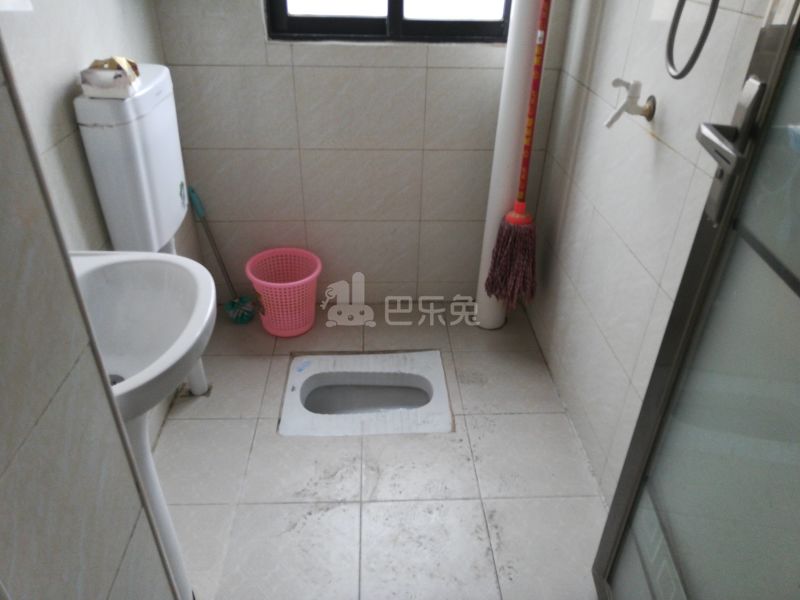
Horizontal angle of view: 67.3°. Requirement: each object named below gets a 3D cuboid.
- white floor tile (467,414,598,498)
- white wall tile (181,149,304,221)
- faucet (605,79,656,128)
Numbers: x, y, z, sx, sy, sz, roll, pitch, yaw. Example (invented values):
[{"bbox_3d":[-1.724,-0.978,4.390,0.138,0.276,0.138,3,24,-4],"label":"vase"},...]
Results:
[{"bbox_3d":[0.348,0.418,1.630,0.300,0.010,0.300,0,32,-3],"label":"white floor tile"},{"bbox_3d":[-0.517,-0.384,1.992,0.387,0.250,0.010,0,31,-3],"label":"white wall tile"},{"bbox_3d":[0.466,-0.397,1.221,0.090,0.095,0.050,0,32,-3],"label":"faucet"}]

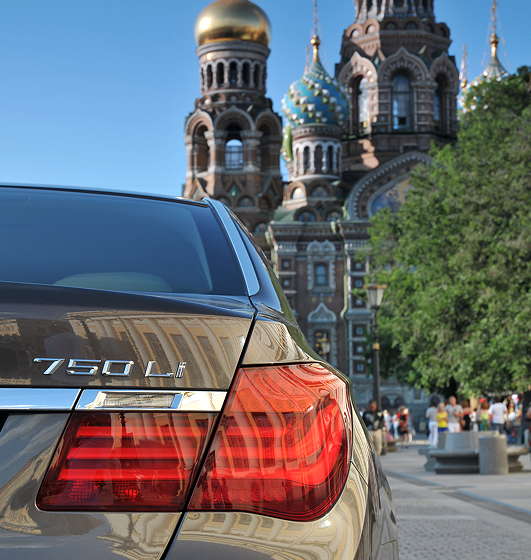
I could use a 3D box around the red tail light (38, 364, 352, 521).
[{"bbox_3d":[-0.083,0.225,1.850,0.455,0.215,0.200,1,-6,-10],"label":"red tail light"}]

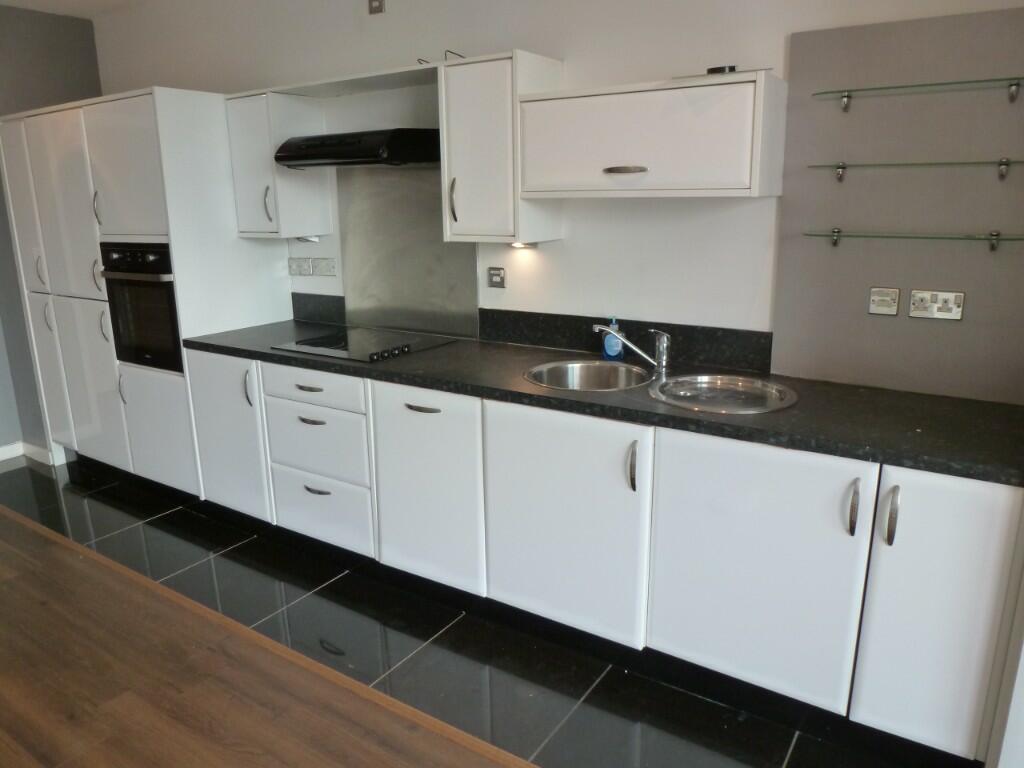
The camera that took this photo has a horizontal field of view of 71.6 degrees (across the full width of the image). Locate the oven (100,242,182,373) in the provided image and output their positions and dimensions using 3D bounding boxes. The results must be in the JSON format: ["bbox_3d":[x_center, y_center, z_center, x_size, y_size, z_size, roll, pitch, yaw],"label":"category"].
[{"bbox_3d":[-1.625,-0.428,3.564,0.592,0.591,0.550,8,17,32],"label":"oven"}]

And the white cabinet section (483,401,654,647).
[{"bbox_3d":[0.312,0.374,2.482,0.593,0.715,0.575,8,16,32],"label":"white cabinet section"}]

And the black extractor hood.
[{"bbox_3d":[-0.603,-0.962,2.922,0.605,0.120,0.480,8,17,32],"label":"black extractor hood"}]

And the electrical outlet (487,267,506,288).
[{"bbox_3d":[-0.065,-0.448,2.992,0.085,0.085,0.012,8,17,32],"label":"electrical outlet"}]

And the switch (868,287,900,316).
[{"bbox_3d":[1.169,-0.258,2.206,0.084,0.085,0.012,8,17,32],"label":"switch"}]

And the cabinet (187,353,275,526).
[{"bbox_3d":[-1.099,0.171,3.365,0.495,0.715,0.575,8,16,32],"label":"cabinet"}]

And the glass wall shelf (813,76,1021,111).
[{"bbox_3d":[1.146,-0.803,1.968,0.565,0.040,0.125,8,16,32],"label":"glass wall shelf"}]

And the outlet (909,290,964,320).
[{"bbox_3d":[1.294,-0.238,2.128,0.143,0.084,0.012,8,17,32],"label":"outlet"}]

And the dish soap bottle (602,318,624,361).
[{"bbox_3d":[0.384,-0.172,2.658,0.074,0.158,0.048,5,15,20],"label":"dish soap bottle"}]

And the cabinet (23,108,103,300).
[{"bbox_3d":[-2.042,-0.924,3.717,0.570,0.890,0.575,8,16,32],"label":"cabinet"}]

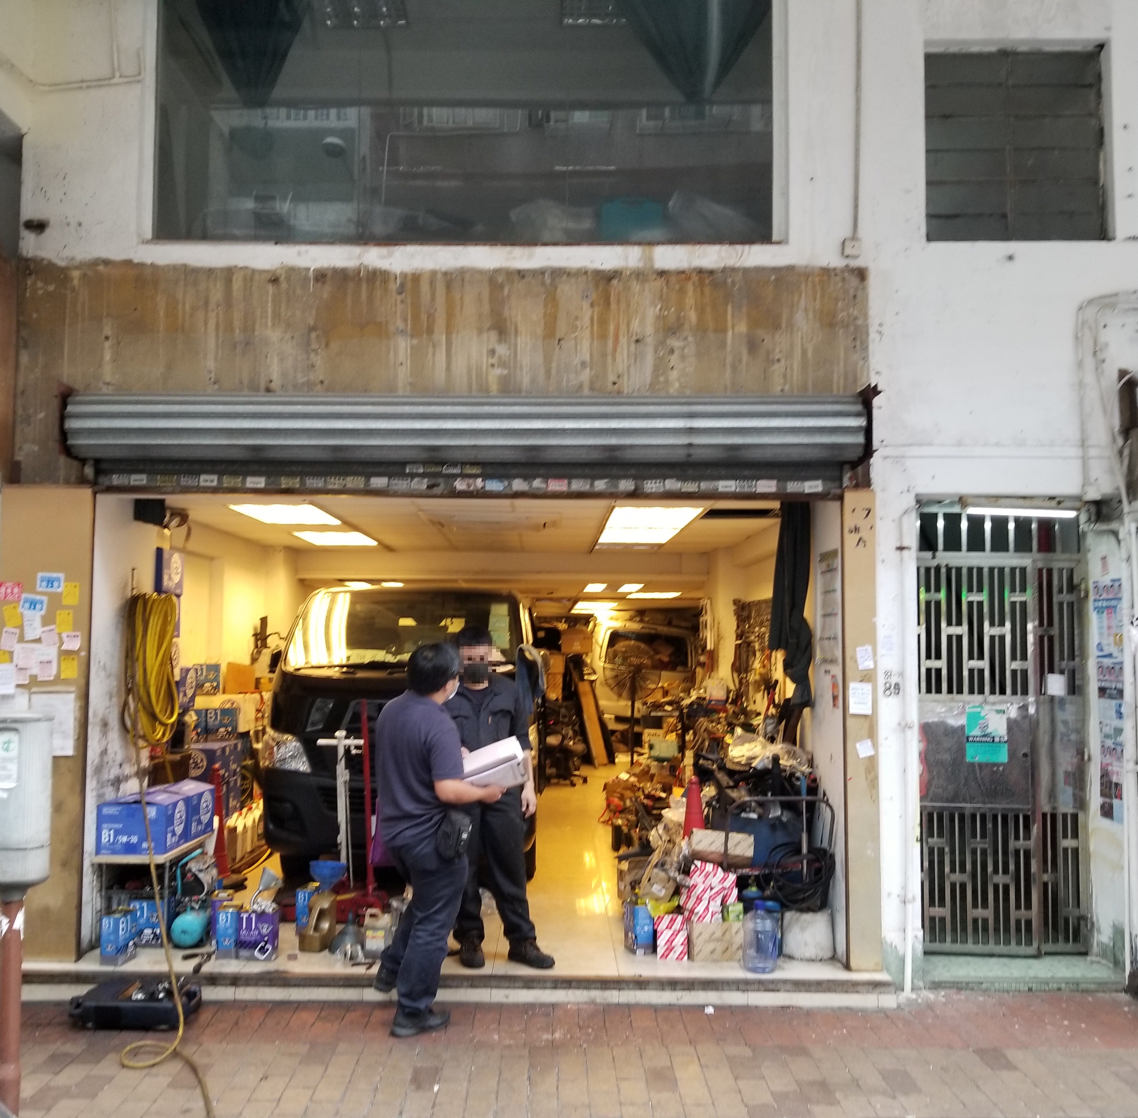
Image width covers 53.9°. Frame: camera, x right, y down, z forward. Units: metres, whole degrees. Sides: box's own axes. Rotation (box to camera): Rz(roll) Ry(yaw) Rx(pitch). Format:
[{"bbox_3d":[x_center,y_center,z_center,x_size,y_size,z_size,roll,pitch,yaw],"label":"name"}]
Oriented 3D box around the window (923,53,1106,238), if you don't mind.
[{"bbox_3d":[2.250,-2.087,5.696,0.928,1.033,0.070,0,-3,0],"label":"window"}]

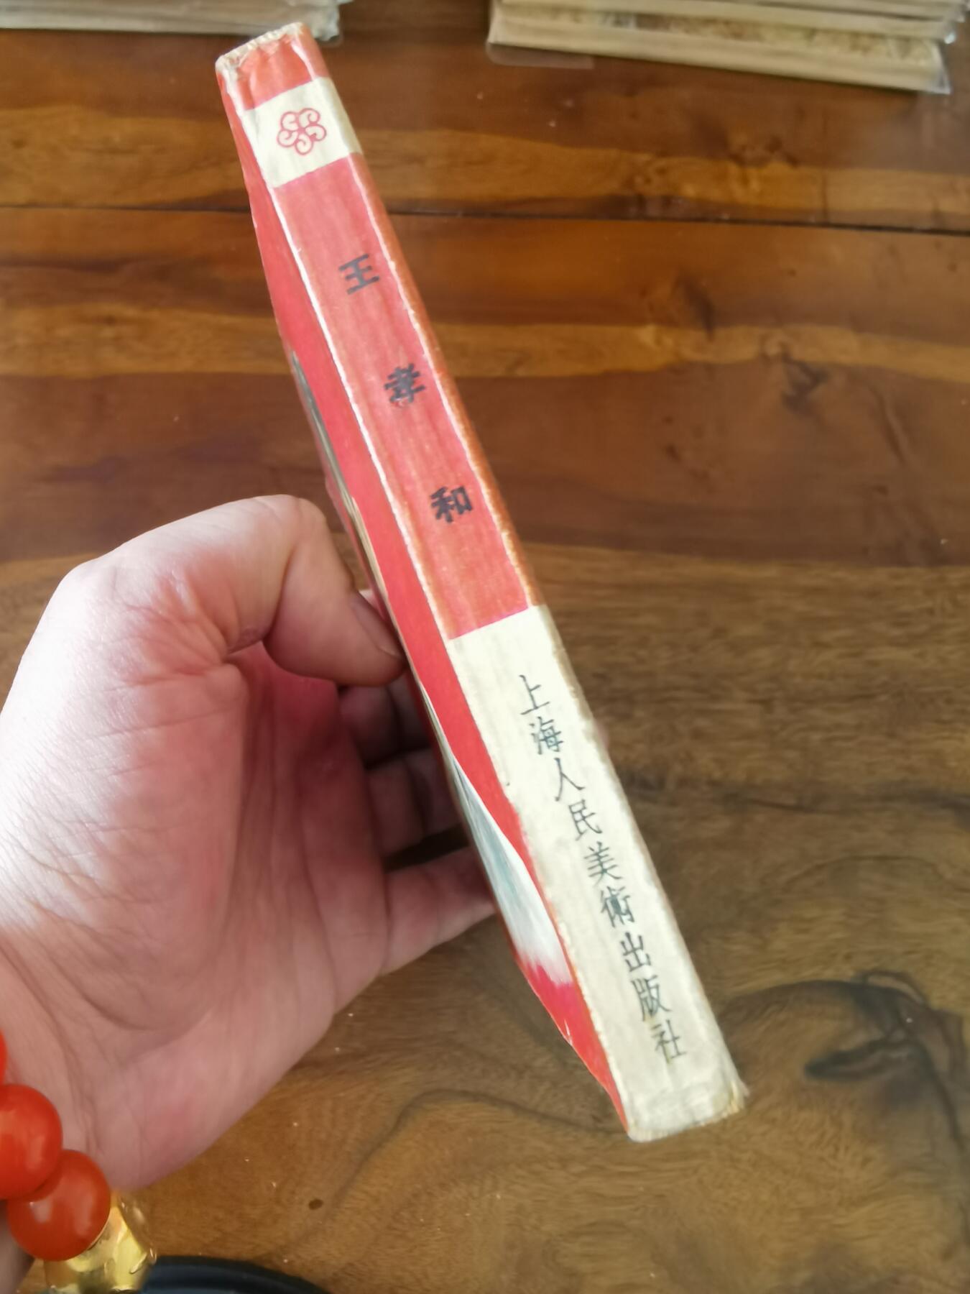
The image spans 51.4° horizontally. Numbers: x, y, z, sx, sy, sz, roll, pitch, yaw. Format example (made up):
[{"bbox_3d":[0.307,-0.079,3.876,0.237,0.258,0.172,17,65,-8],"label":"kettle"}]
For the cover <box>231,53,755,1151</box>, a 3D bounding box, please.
[{"bbox_3d":[-0.006,0.001,0.153,0.011,0.128,0.105,-21,82,-6],"label":"cover"}]

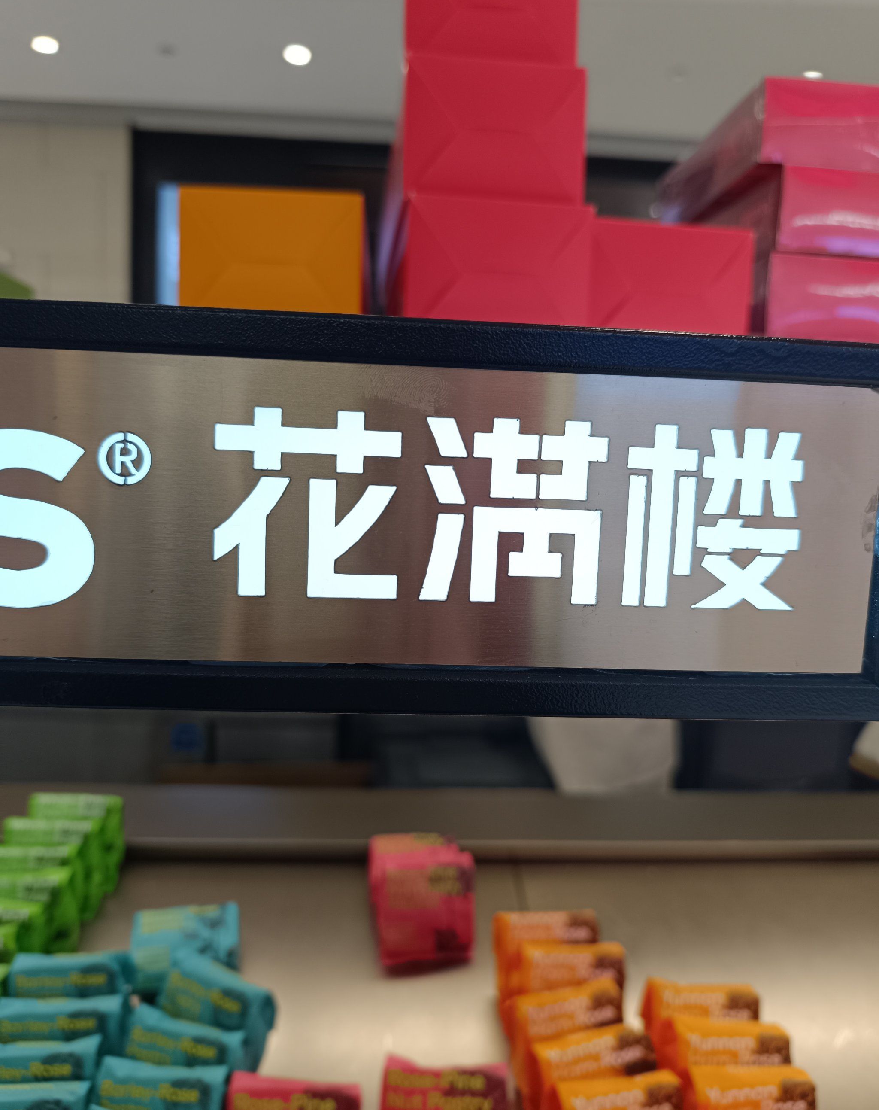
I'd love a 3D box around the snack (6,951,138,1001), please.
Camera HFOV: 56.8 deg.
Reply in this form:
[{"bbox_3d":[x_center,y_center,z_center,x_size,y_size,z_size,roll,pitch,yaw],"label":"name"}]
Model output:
[{"bbox_3d":[-0.267,0.335,0.587,0.077,0.083,0.031,1,-4,-7],"label":"snack"}]

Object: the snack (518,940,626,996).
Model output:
[{"bbox_3d":[0.101,0.345,0.631,0.077,0.083,0.031,2,-4,-4],"label":"snack"}]

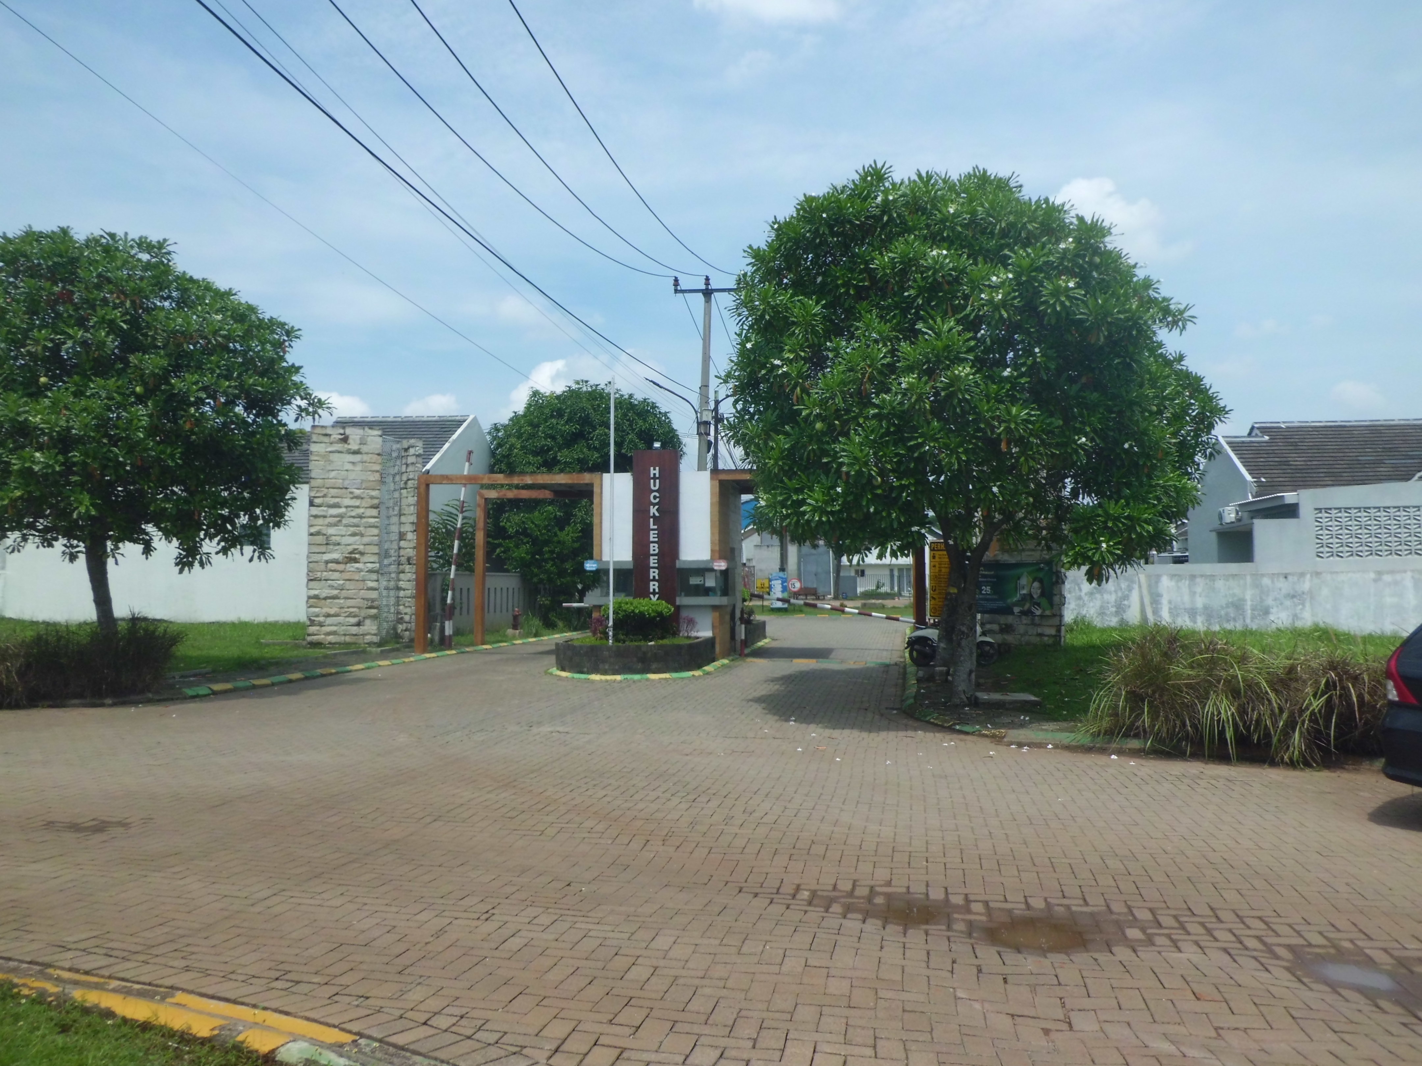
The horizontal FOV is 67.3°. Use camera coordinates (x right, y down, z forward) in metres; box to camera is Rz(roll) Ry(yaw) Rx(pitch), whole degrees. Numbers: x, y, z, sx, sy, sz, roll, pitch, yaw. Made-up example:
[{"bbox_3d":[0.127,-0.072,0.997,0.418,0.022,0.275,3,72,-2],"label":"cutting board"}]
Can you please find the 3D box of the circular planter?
[{"bbox_3d":[-1.380,2.271,19.754,2.700,0.530,3.400,0,-3,6],"label":"circular planter"}]

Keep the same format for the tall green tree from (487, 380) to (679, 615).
[{"bbox_3d":[-4.570,-1.134,38.124,6.900,8.600,6.900,0,-3,0],"label":"tall green tree"}]

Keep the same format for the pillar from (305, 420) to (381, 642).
[{"bbox_3d":[-8.370,0.083,24.484,1.580,4.950,0.600,1,-3,-10],"label":"pillar"}]

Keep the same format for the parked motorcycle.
[{"bbox_3d":[4.640,2.013,20.319,1.850,1.050,0.700,1,-3,-12],"label":"parked motorcycle"}]

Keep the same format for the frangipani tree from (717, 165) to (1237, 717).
[{"bbox_3d":[3.600,-1.333,14.598,6.700,7.200,6.500,0,-3,0],"label":"frangipani tree"}]

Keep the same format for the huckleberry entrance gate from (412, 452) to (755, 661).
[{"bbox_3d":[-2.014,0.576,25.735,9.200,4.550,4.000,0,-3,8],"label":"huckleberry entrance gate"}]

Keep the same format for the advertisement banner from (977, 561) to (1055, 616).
[{"bbox_3d":[6.280,1.171,22.269,1.700,1.100,0.050,-1,-4,24],"label":"advertisement banner"}]

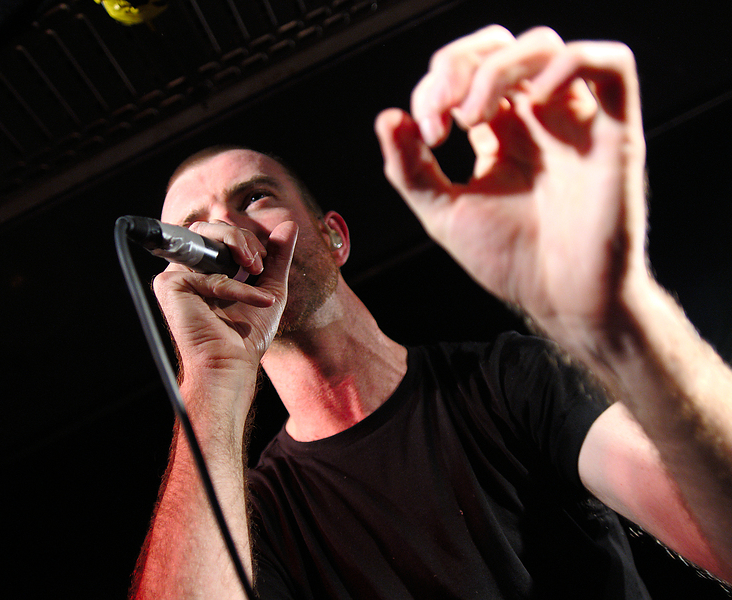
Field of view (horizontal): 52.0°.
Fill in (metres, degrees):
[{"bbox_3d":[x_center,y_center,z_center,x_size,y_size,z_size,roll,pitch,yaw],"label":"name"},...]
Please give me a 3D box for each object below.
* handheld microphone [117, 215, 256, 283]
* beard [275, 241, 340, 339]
[{"bbox_3d":[-0.131,-0.038,0.605,0.050,0.050,0.185,-38,-24,14],"label":"handheld microphone"},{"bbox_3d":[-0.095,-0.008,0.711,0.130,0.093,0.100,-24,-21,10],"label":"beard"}]

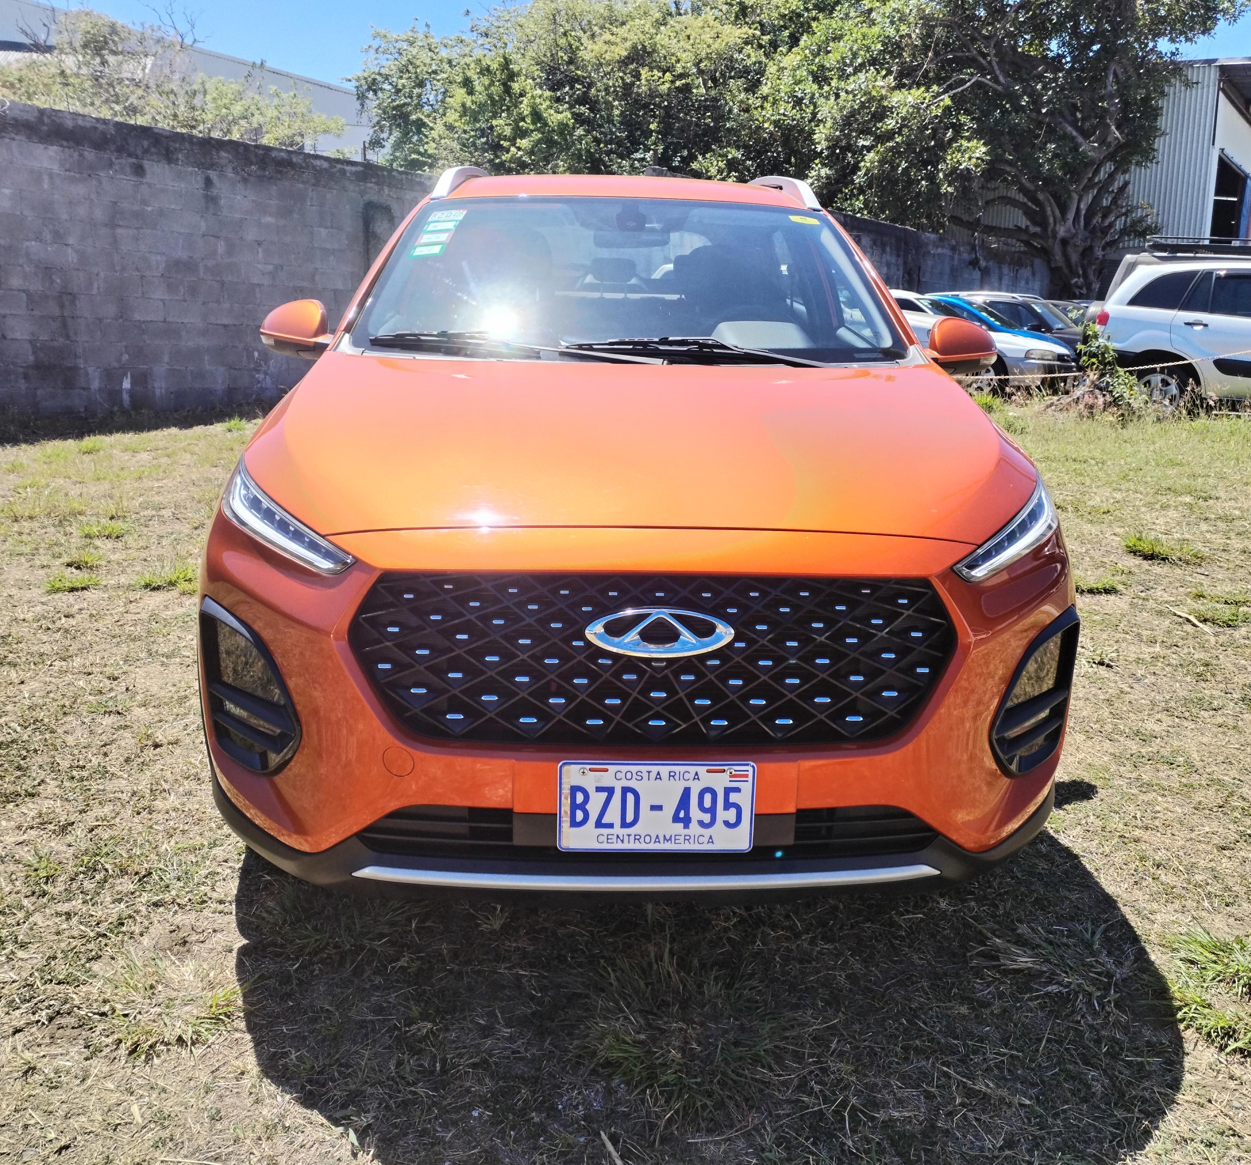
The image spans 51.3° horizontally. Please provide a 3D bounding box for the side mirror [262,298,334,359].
[{"bbox_3d":[-0.860,-0.663,3.411,0.205,0.155,0.140,1,13,-2],"label":"side mirror"}]

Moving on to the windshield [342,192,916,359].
[{"bbox_3d":[0.013,-0.794,3.406,1.400,0.180,0.930,1,43,-2],"label":"windshield"}]

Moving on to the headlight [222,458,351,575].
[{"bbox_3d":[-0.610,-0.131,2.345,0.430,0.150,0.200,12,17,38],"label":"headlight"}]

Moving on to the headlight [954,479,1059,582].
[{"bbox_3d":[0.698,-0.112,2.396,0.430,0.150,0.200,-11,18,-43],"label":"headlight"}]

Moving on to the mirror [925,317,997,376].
[{"bbox_3d":[0.895,-0.632,3.480,0.205,0.155,0.140,1,13,-2],"label":"mirror"}]

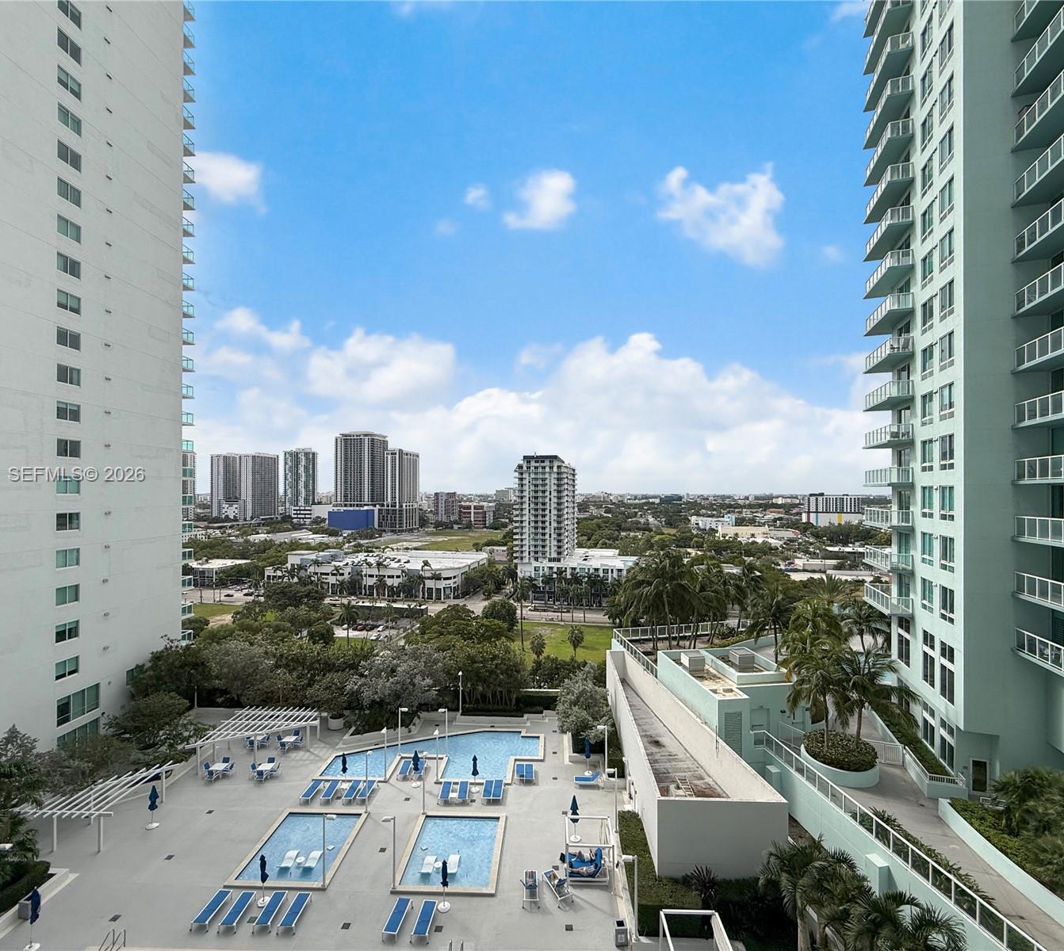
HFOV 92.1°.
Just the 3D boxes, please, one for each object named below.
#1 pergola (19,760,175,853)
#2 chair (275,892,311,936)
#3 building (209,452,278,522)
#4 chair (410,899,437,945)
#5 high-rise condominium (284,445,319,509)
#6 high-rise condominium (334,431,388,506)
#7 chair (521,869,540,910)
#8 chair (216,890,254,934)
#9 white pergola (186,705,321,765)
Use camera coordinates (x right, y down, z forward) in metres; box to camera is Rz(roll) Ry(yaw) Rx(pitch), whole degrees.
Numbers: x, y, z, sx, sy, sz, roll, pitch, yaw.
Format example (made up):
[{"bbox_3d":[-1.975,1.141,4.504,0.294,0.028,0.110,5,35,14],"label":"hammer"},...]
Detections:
[{"bbox_3d":[-26.750,20.505,31.863,6.100,2.450,5.900,0,-2,2],"label":"pergola"},{"bbox_3d":[-11.508,21.318,25.021,0.750,0.380,1.970,0,-2,0],"label":"chair"},{"bbox_3d":[-449.783,19.612,803.696,73.000,104.000,56.000,0,-2,10],"label":"building"},{"bbox_3d":[-5.073,21.302,24.538,0.750,0.380,1.970,0,-2,4],"label":"chair"},{"bbox_3d":[-349.052,10.751,776.820,40.000,104.000,27.000,0,-2,10],"label":"high-rise condominium"},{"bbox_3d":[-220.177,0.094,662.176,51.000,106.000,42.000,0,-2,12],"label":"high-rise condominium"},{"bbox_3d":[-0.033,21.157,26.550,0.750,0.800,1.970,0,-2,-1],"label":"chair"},{"bbox_3d":[-14.325,21.320,25.089,0.750,0.380,1.970,0,-2,-1],"label":"chair"},{"bbox_3d":[-21.050,20.776,40.359,7.900,2.450,6.500,0,-2,2],"label":"white pergola"}]

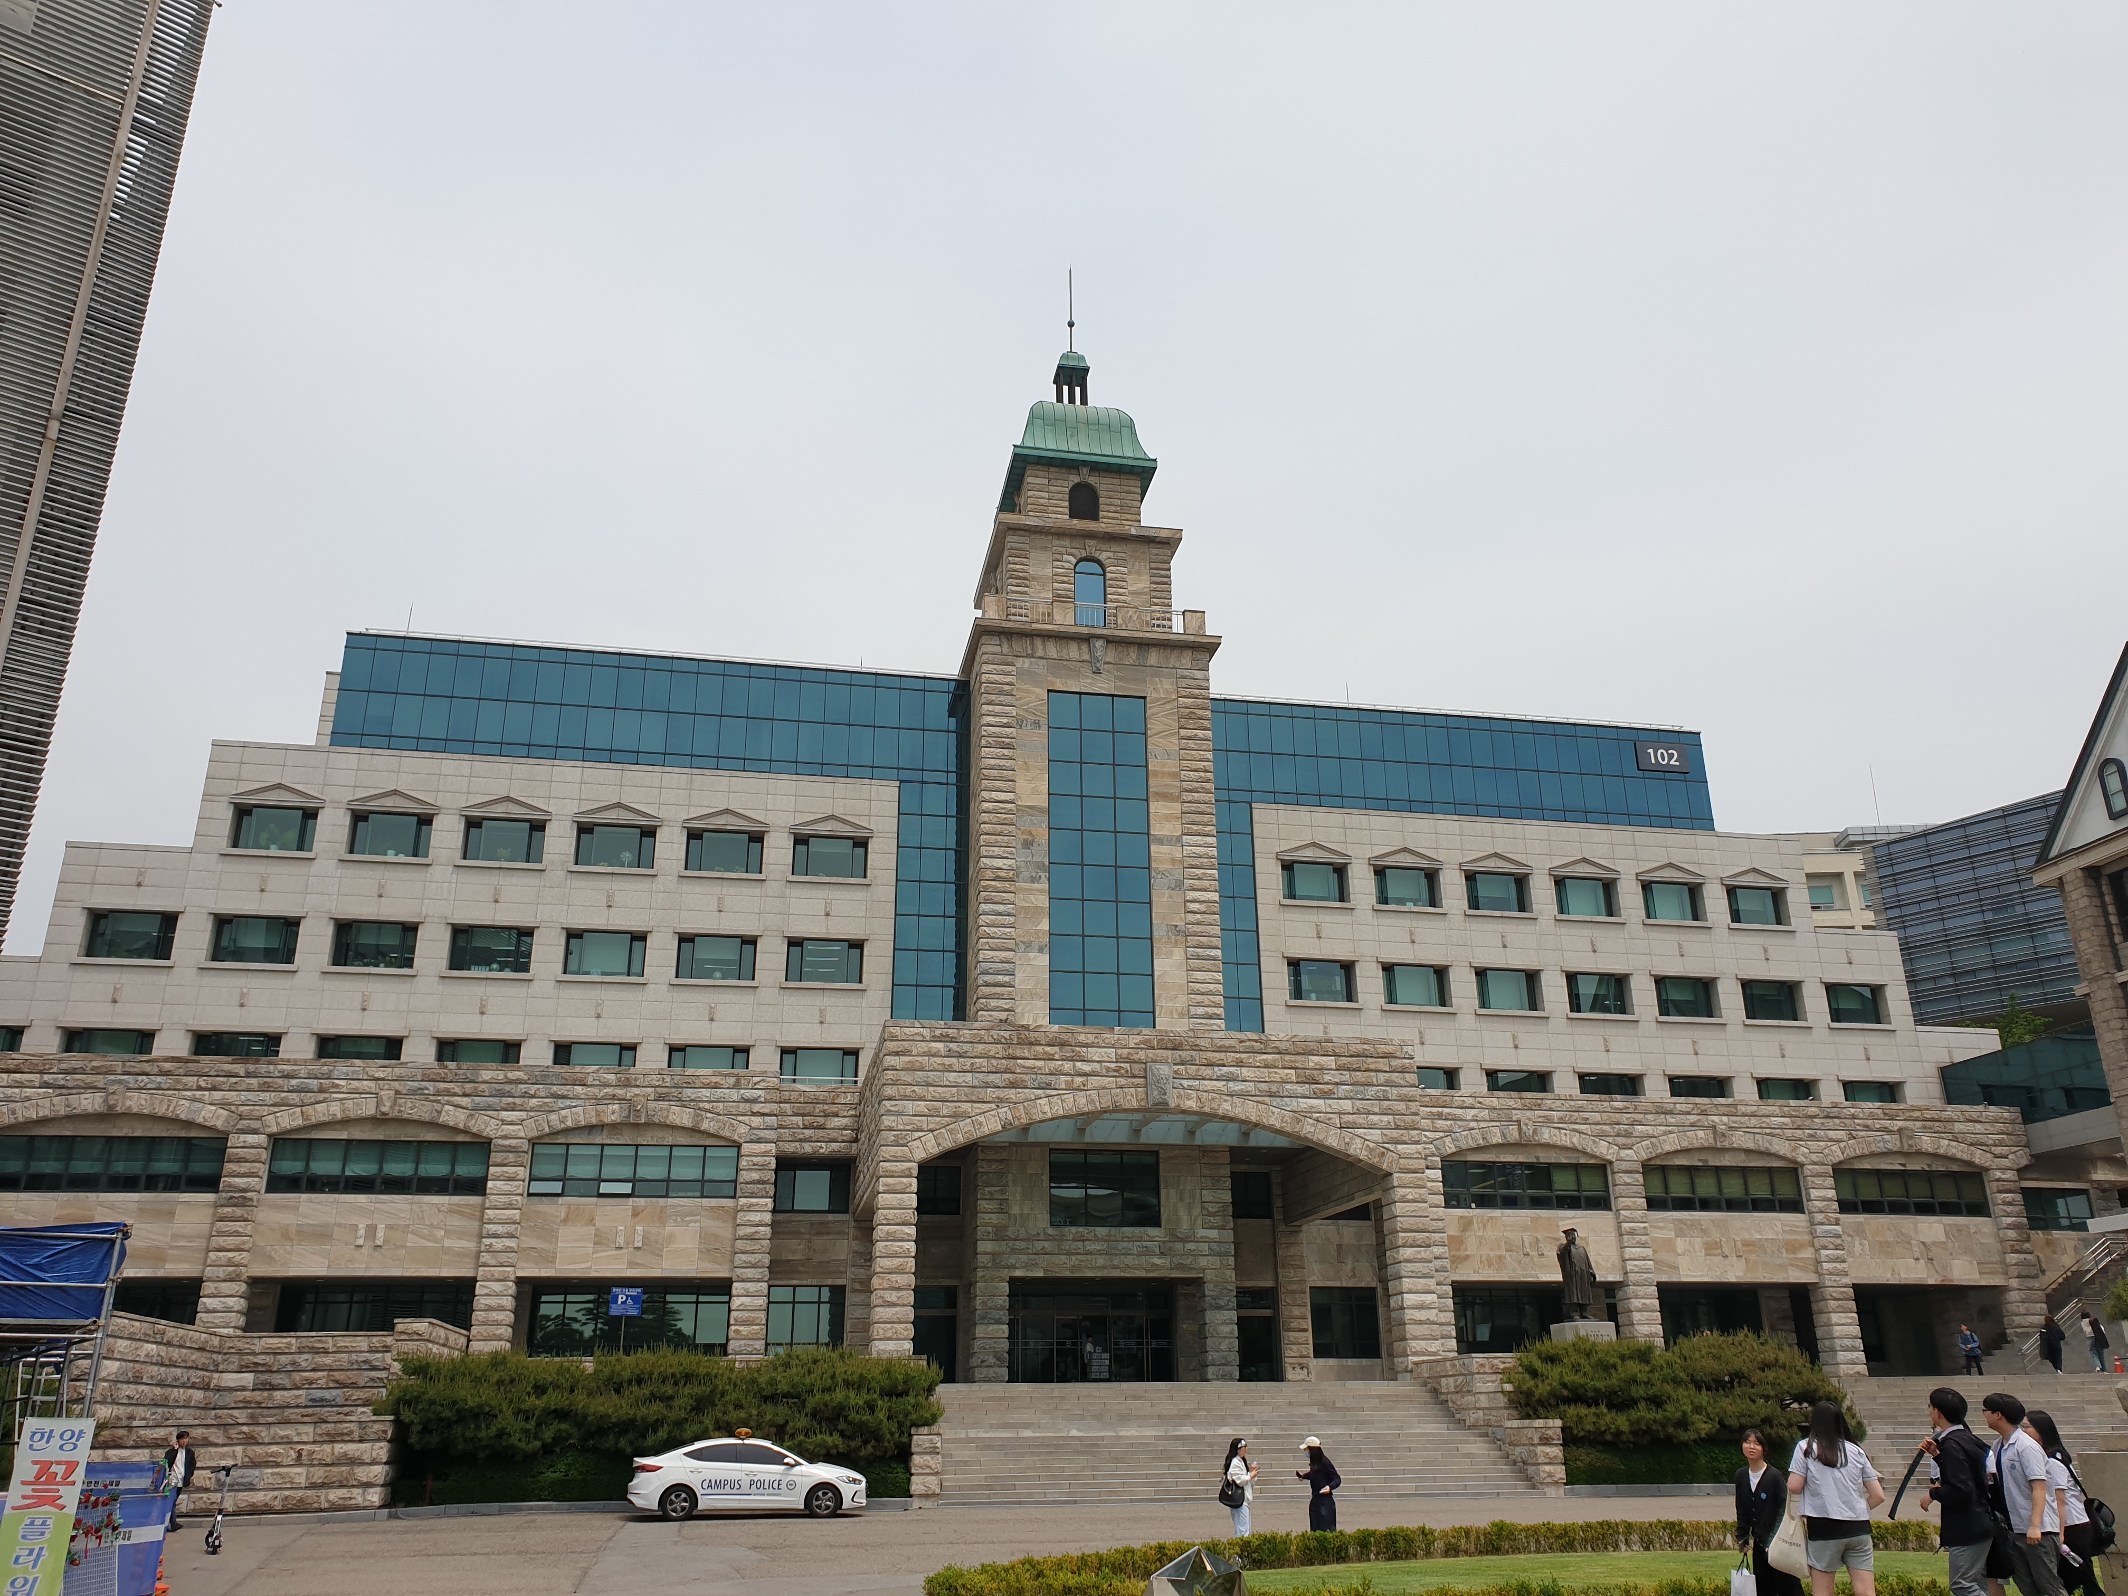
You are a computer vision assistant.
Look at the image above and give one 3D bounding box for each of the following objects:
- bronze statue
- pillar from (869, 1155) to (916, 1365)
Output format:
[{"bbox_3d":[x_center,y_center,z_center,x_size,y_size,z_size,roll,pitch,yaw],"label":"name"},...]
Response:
[{"bbox_3d":[14.118,13.078,43.954,1.060,2.487,0.800,3,-21,-10],"label":"bronze statue"},{"bbox_3d":[-4.318,11.725,40.690,1.000,5.130,0.980,3,-20,-11],"label":"pillar"}]

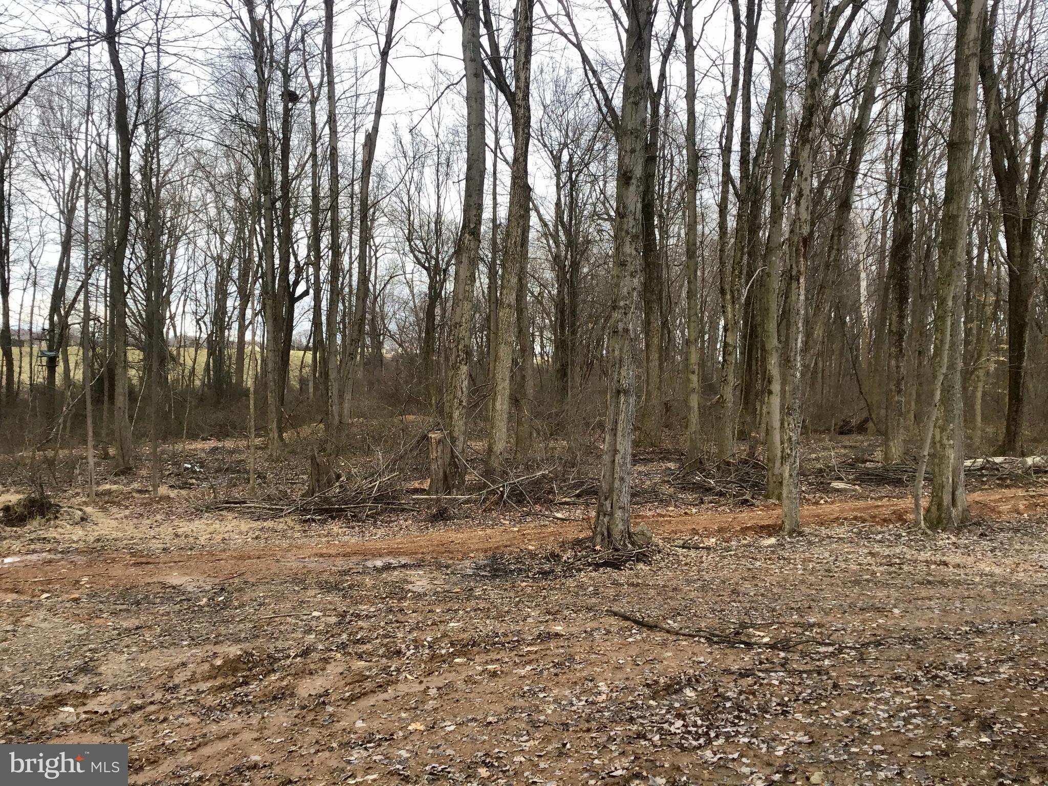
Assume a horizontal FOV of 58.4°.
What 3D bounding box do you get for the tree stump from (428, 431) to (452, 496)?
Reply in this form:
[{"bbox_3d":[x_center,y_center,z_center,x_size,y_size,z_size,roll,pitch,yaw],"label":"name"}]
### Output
[{"bbox_3d":[-1.109,0.936,12.400,0.325,0.865,0.325,0,2,0],"label":"tree stump"}]

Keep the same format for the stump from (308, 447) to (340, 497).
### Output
[{"bbox_3d":[-2.645,1.055,12.400,0.411,0.649,0.411,0,2,0],"label":"stump"}]

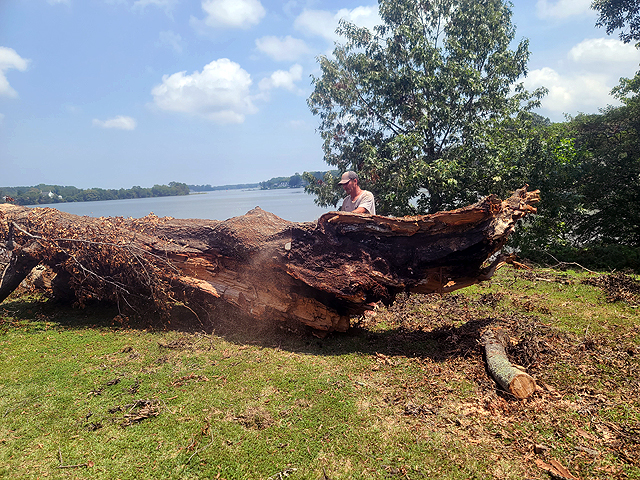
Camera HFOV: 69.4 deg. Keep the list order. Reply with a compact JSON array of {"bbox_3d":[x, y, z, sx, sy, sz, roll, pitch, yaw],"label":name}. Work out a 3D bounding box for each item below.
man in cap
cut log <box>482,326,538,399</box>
[{"bbox_3d":[0.450,0.010,5.750,0.550,1.700,0.500,4,9,43],"label":"man in cap"},{"bbox_3d":[1.420,0.920,3.580,0.240,0.190,1.050,-1,7,10],"label":"cut log"}]

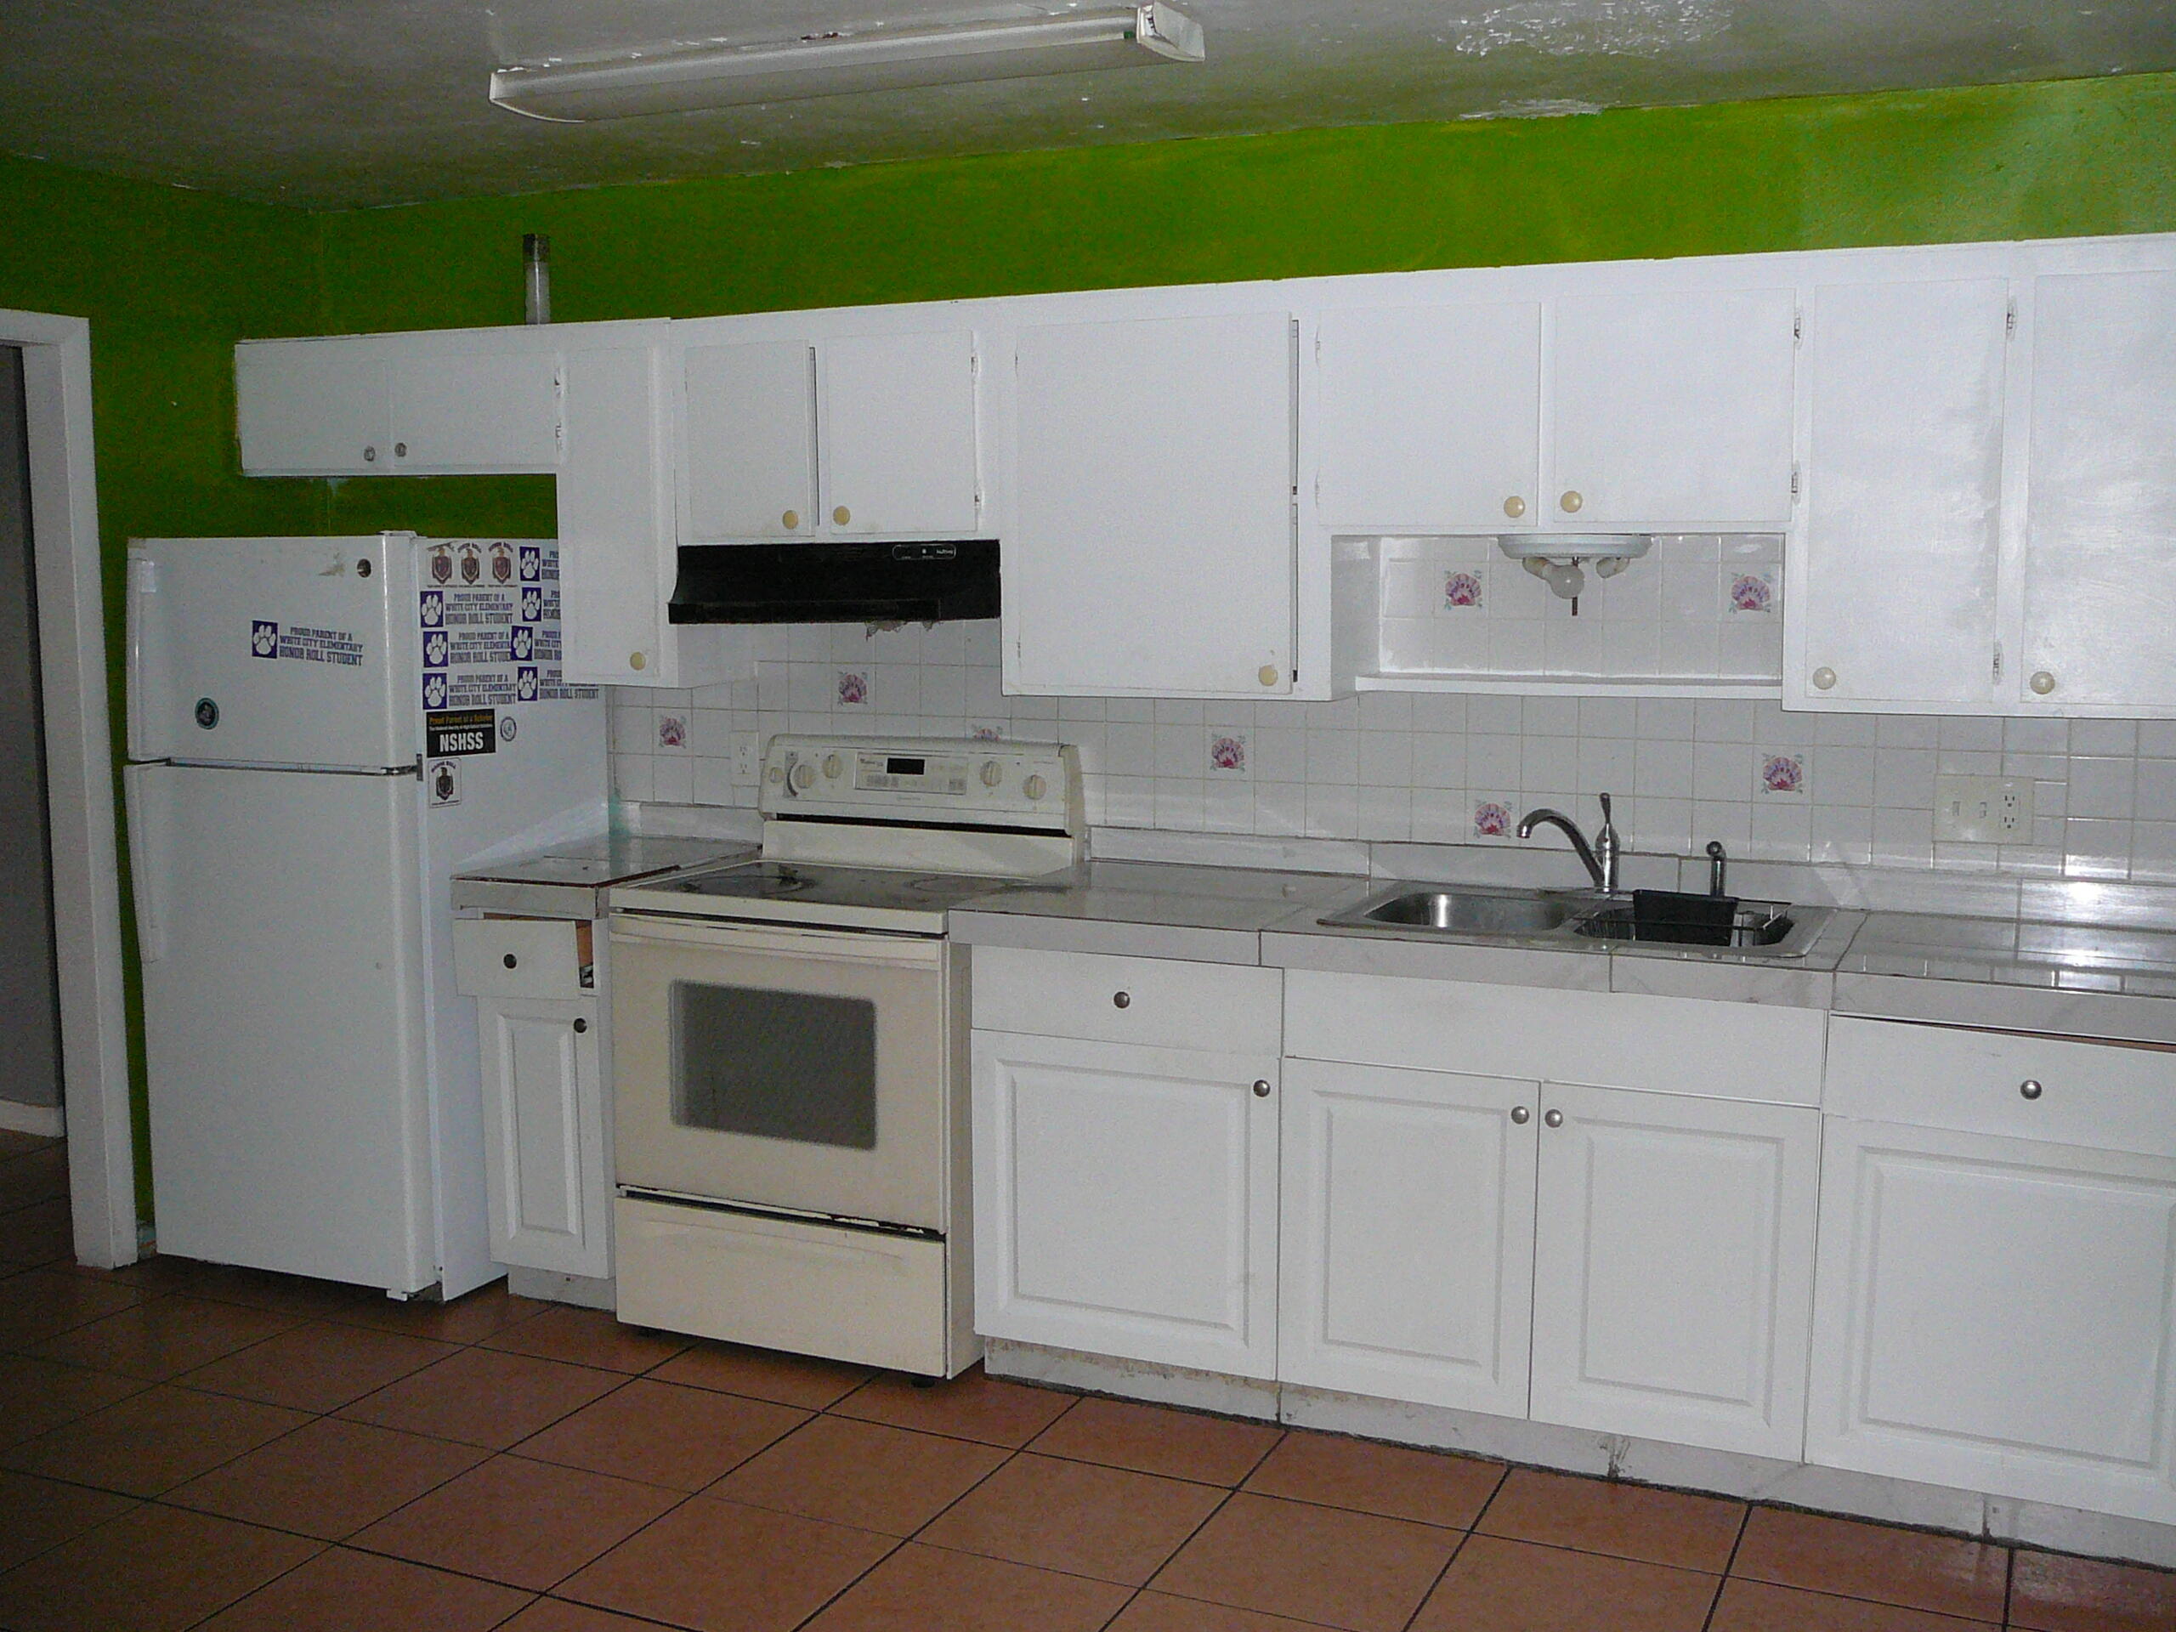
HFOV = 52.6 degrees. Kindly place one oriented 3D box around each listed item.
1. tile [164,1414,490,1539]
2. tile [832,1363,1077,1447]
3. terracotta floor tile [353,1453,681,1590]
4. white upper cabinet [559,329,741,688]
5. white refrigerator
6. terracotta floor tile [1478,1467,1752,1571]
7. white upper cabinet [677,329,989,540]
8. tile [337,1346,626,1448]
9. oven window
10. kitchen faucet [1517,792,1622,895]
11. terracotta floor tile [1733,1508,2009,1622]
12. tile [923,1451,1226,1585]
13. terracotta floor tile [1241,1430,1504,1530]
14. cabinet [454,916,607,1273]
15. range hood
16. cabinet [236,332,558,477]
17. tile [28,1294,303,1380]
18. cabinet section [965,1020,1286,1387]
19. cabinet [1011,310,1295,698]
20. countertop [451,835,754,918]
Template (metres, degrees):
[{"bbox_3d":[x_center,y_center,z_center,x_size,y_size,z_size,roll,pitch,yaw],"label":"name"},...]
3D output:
[{"bbox_3d":[-1.299,1.143,3.784,0.395,0.010,0.395,3,7,24],"label":"tile"},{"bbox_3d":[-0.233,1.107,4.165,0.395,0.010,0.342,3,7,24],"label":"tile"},{"bbox_3d":[-0.928,1.162,3.618,0.395,0.010,0.395,3,7,24],"label":"terracotta floor tile"},{"bbox_3d":[-0.940,-0.674,4.815,0.301,0.763,0.326,3,7,24],"label":"white upper cabinet"},{"bbox_3d":[-1.595,0.192,4.976,0.708,1.628,0.737,3,7,24],"label":"white refrigerator"},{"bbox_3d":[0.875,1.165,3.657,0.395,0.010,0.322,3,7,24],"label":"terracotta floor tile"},{"bbox_3d":[-0.464,-0.797,4.642,0.740,0.447,0.325,3,7,24],"label":"white upper cabinet"},{"bbox_3d":[-1.115,1.085,4.078,0.398,0.012,0.398,3,7,24],"label":"tile"},{"bbox_3d":[-0.602,0.475,4.220,0.464,0.287,0.020,3,7,24],"label":"oven window"},{"bbox_3d":[0.902,0.063,4.132,0.235,0.190,0.055,-3,7,-31],"label":"kitchen faucet"},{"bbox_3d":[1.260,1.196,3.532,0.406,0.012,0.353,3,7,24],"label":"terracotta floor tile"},{"bbox_3d":[-0.019,1.172,3.684,0.406,0.012,0.406,3,7,24],"label":"tile"},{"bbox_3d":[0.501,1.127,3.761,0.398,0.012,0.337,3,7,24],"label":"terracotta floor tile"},{"bbox_3d":[-1.012,0.548,4.777,0.355,0.730,0.600,3,7,24],"label":"cabinet"},{"bbox_3d":[-0.470,-0.488,4.636,0.765,0.160,0.400,3,7,24],"label":"range hood"},{"bbox_3d":[-1.500,-0.942,5.098,0.915,0.318,0.320,3,7,24],"label":"cabinet"},{"bbox_3d":[-1.873,1.066,4.486,0.395,0.010,0.395,3,7,24],"label":"tile"},{"bbox_3d":[0.176,0.682,4.326,0.612,0.599,0.572,3,8,23],"label":"cabinet section"},{"bbox_3d":[0.185,-0.603,4.307,0.588,0.714,0.334,3,7,24],"label":"cabinet"},{"bbox_3d":[-1.040,0.139,4.833,0.365,0.067,0.625,3,7,24],"label":"countertop"}]

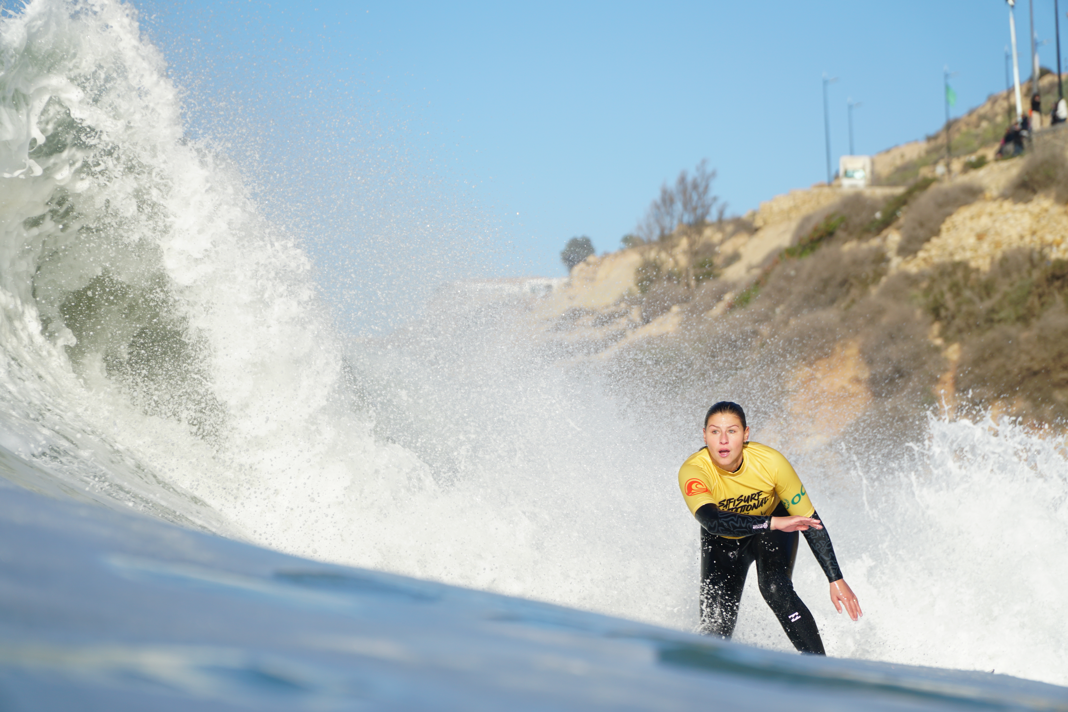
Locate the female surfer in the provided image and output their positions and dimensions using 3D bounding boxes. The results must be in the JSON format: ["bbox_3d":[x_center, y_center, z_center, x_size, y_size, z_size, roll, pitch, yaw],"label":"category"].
[{"bbox_3d":[0.835,0.709,13.600,0.660,1.100,0.780,-3,-3,6],"label":"female surfer"}]

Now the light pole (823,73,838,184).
[{"bbox_3d":[20.423,-15.545,262.000,1.050,7.750,0.280,-2,-3,0],"label":"light pole"}]

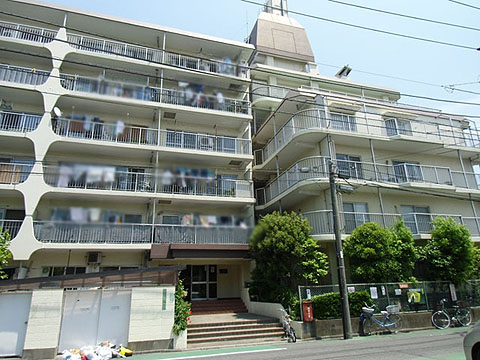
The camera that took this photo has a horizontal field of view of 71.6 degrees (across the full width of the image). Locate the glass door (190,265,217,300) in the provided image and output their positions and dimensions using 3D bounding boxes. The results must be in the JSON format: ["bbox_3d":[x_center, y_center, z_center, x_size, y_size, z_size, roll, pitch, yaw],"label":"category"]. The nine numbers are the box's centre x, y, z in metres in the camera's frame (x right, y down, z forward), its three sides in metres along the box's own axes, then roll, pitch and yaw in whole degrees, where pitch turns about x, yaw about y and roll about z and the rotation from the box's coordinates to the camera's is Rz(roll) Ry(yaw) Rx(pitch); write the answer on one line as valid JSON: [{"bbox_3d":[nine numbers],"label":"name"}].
[{"bbox_3d":[-2.000,5.877,18.963,1.477,1.841,0.104,4,-19,-17],"label":"glass door"}]

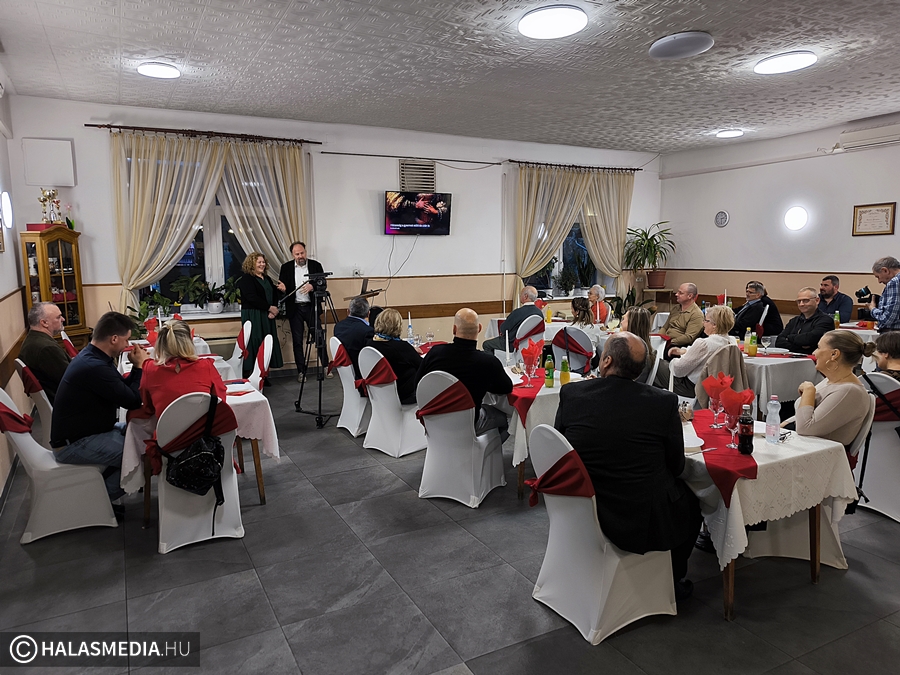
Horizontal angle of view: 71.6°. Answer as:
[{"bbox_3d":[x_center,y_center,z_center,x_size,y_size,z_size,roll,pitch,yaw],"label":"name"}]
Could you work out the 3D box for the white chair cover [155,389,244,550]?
[{"bbox_3d":[-1.527,0.727,3.756,0.460,0.900,0.530,-4,8,-27],"label":"white chair cover"}]

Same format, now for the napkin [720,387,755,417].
[{"bbox_3d":[1.360,0.320,2.952,0.160,0.180,0.130,2,8,17],"label":"napkin"}]

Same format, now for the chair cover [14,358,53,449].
[{"bbox_3d":[-2.917,0.586,4.772,0.560,0.910,0.450,-7,10,-37],"label":"chair cover"}]

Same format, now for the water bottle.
[{"bbox_3d":[1.556,0.390,2.990,0.068,0.233,0.068,0,8,0],"label":"water bottle"}]

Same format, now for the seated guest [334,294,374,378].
[{"bbox_3d":[-0.711,0.242,6.047,0.800,1.270,0.520,-7,10,-42],"label":"seated guest"}]

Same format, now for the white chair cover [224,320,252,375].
[{"bbox_3d":[-2.583,0.261,7.300,0.540,0.890,0.440,-5,9,-28],"label":"white chair cover"}]

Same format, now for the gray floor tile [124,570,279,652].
[{"bbox_3d":[-1.154,1.283,2.896,0.600,0.010,0.600,-5,9,-27],"label":"gray floor tile"}]

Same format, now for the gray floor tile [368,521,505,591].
[{"bbox_3d":[-0.093,1.194,3.447,0.600,0.010,0.600,-5,9,-28],"label":"gray floor tile"}]

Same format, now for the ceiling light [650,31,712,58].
[{"bbox_3d":[1.979,-2.482,5.322,0.520,0.075,0.520,-1,8,0],"label":"ceiling light"}]

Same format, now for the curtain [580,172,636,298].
[{"bbox_3d":[2.665,-1.677,10.704,1.300,2.280,0.160,-5,9,-28],"label":"curtain"}]

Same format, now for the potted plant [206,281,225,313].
[{"bbox_3d":[-3.109,-0.531,8.255,0.240,0.440,0.240,-4,9,-28],"label":"potted plant"}]

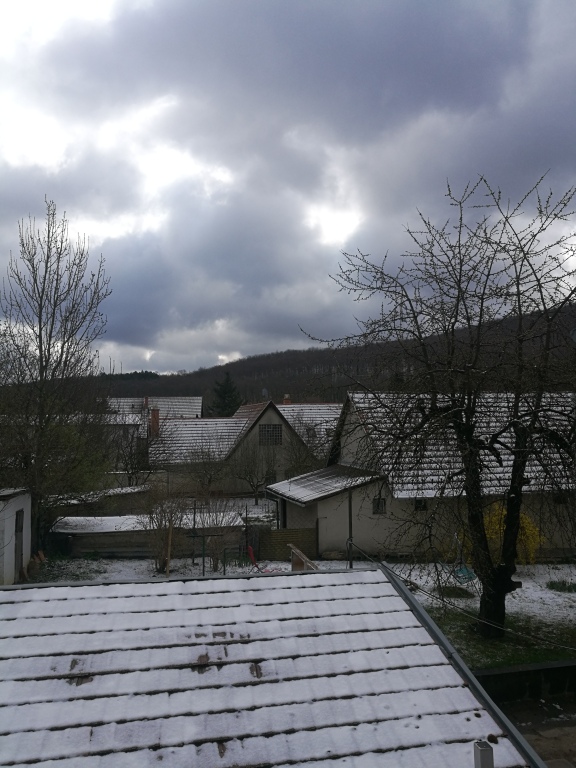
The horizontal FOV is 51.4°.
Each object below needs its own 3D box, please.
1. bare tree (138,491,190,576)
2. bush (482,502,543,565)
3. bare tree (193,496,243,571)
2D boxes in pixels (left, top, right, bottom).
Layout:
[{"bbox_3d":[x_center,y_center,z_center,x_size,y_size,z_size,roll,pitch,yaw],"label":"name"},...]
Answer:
[{"bbox_3d":[-3.587,4.343,17.400,1.450,2.400,1.400,0,-2,-12],"label":"bare tree"},{"bbox_3d":[7.500,5.017,20.100,2.000,2.050,1.500,0,-2,-12],"label":"bush"},{"bbox_3d":[-2.083,4.418,17.700,1.450,2.150,1.400,0,-2,-12],"label":"bare tree"}]

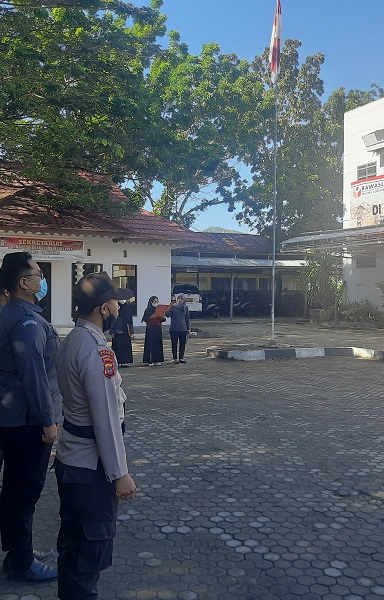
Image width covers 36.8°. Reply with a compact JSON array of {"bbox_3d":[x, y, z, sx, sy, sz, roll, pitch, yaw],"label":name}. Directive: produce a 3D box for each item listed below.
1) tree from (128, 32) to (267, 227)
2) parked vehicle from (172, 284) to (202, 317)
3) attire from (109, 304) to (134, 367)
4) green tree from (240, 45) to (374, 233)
[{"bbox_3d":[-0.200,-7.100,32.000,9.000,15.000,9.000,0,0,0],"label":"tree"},{"bbox_3d":[-0.450,0.040,32.000,1.700,1.760,4.300,0,0,-9],"label":"parked vehicle"},{"bbox_3d":[-1.540,0.760,12.700,0.550,1.360,0.360,0,0,-18],"label":"attire"},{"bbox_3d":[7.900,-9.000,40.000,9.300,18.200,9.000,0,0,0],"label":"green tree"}]

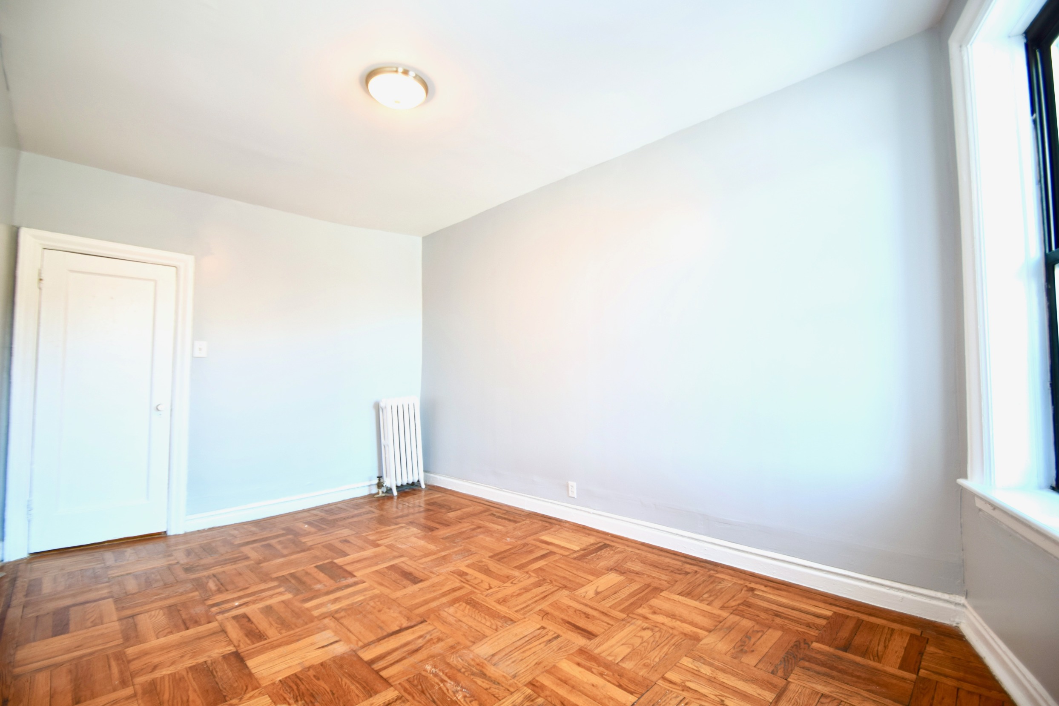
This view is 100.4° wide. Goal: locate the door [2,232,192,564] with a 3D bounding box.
[{"bbox_3d":[-3.005,0.275,3.158,0.920,2.140,0.100,2,-4,-43],"label":"door"}]

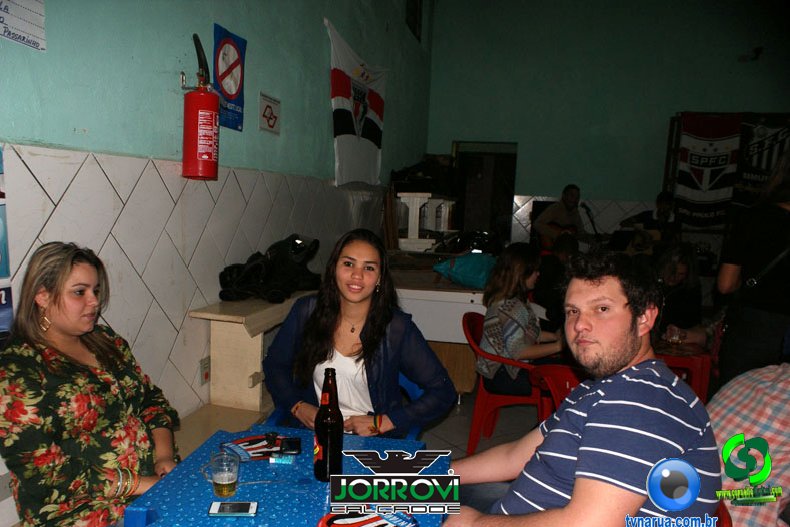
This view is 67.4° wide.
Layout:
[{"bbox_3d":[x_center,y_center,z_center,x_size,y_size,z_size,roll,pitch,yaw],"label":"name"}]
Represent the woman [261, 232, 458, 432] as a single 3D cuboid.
[{"bbox_3d":[-0.118,0.559,1.833,0.600,1.320,0.660,2,6,3],"label":"woman"}]

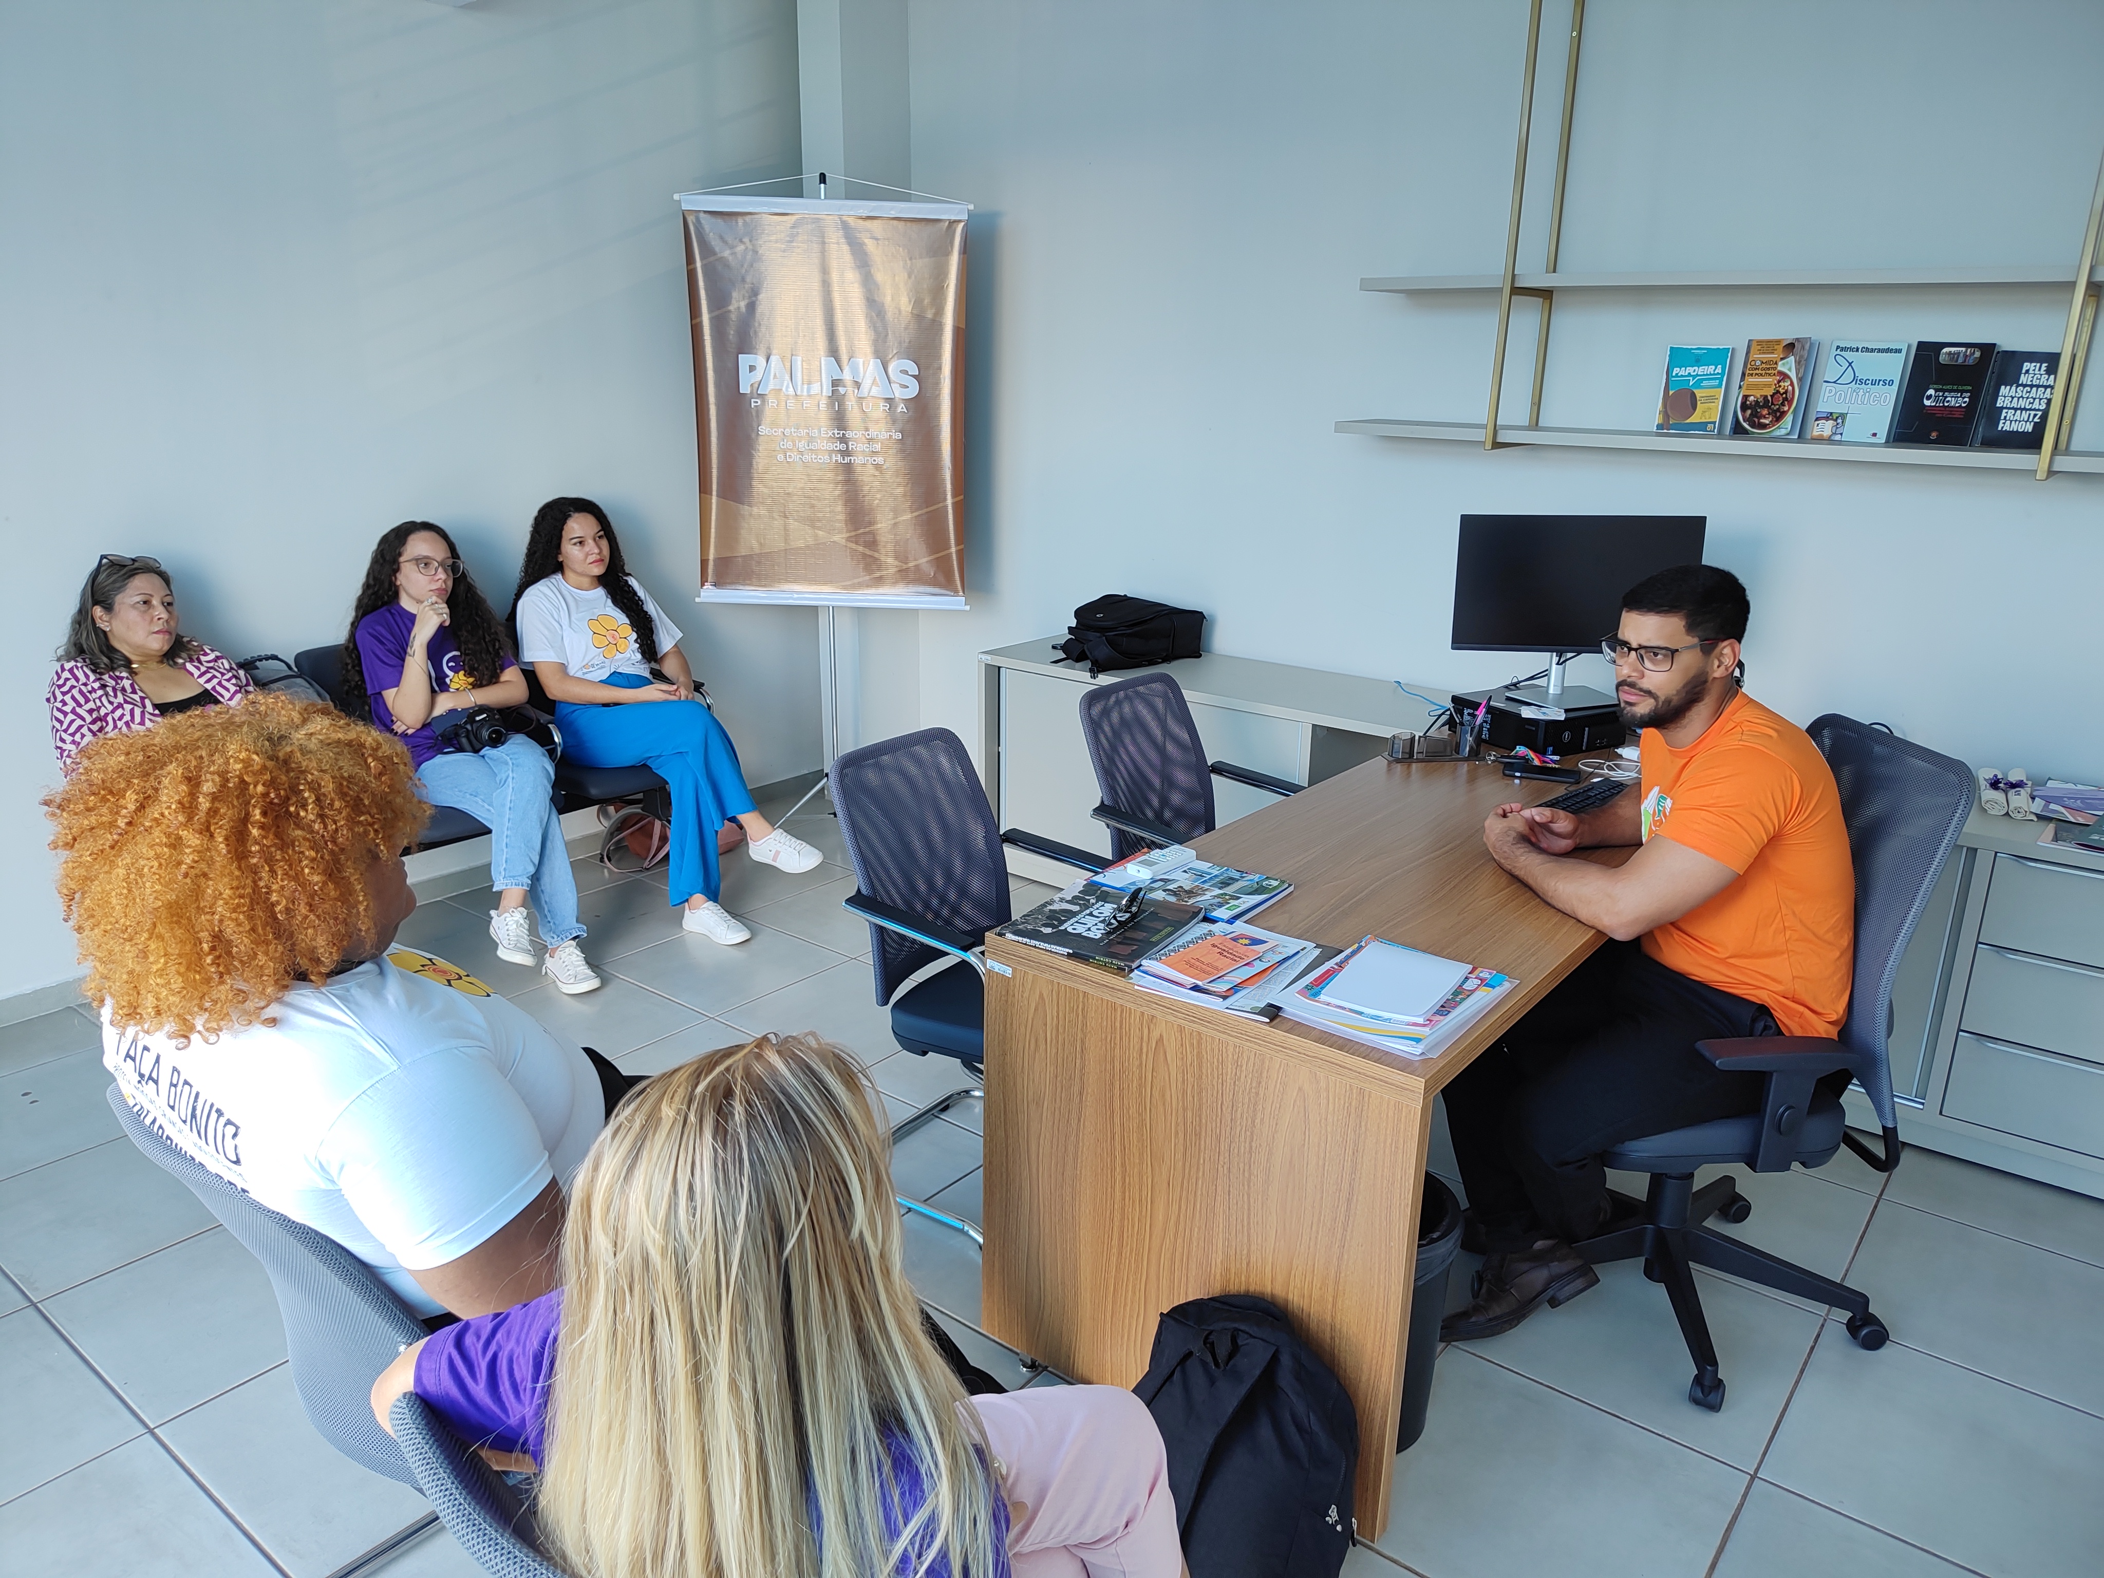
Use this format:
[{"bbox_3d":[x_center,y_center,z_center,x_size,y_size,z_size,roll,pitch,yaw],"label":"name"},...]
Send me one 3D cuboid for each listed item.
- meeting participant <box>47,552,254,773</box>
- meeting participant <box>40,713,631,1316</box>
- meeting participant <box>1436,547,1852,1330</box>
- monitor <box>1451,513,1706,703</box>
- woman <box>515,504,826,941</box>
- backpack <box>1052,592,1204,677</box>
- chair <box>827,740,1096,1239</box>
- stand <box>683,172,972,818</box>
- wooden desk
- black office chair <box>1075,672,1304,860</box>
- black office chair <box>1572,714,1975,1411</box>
[{"bbox_3d":[-1.909,0.077,3.141,0.810,1.165,0.563,14,21,36],"label":"meeting participant"},{"bbox_3d":[-0.582,0.484,1.658,0.642,1.294,0.810,16,22,41],"label":"meeting participant"},{"bbox_3d":[1.030,0.282,2.418,0.672,1.304,0.543,6,17,15],"label":"meeting participant"},{"bbox_3d":[1.242,-0.428,3.340,0.543,0.454,0.188,3,17,5],"label":"monitor"},{"bbox_3d":[-1.125,-0.193,4.003,0.840,1.215,0.573,12,20,32],"label":"woman"},{"bbox_3d":[0.228,-0.509,4.526,0.454,0.188,0.296,-12,21,-37],"label":"backpack"},{"bbox_3d":[-0.071,0.366,2.777,0.593,0.894,0.553,16,22,41],"label":"chair"},{"bbox_3d":[-0.730,-0.894,4.711,0.938,2.163,0.494,0,17,-4],"label":"stand"},{"bbox_3d":[0.803,0.441,2.858,0.748,0.738,2.000,14,21,36],"label":"wooden desk"},{"bbox_3d":[0.359,0.225,3.273,0.553,0.894,0.593,-12,21,-37],"label":"black office chair"},{"bbox_3d":[1.178,0.417,2.425,0.652,1.047,0.652,3,17,6],"label":"black office chair"}]

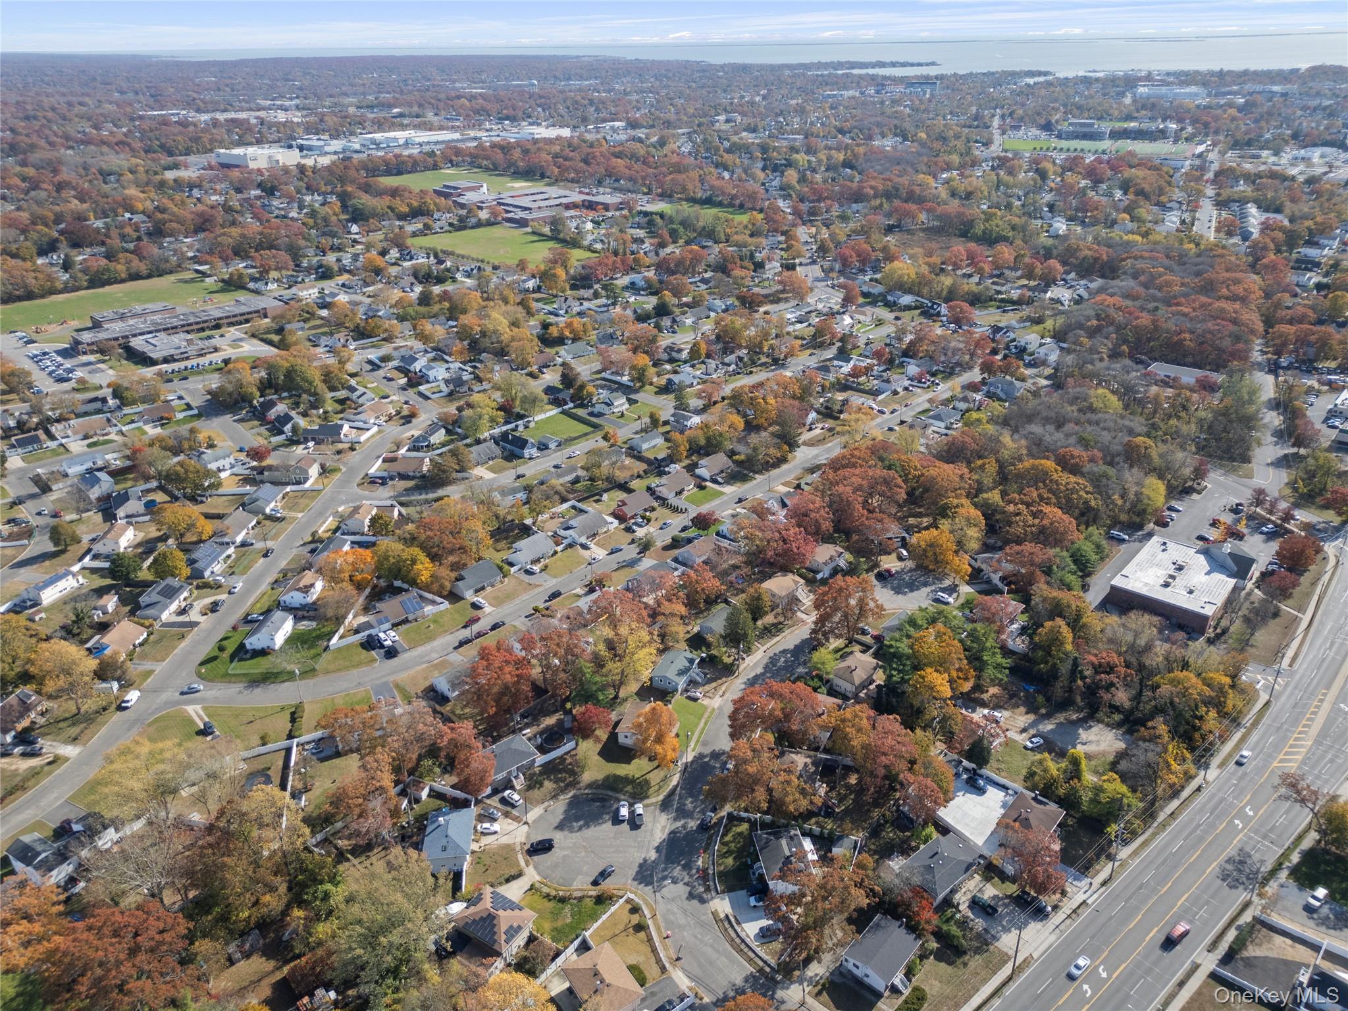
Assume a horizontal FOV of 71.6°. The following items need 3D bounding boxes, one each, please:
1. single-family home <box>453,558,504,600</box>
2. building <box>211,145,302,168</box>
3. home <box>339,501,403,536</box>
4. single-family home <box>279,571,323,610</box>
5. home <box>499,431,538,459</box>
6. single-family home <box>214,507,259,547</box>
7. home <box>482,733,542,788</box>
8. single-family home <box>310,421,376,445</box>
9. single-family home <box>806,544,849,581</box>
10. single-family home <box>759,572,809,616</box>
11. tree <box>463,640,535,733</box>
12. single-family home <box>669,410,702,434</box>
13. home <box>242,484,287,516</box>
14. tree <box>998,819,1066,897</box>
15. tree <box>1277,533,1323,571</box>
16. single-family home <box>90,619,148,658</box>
[{"bbox_3d":[-60.590,21.900,283.860,9.450,4.950,13.990,21,34,37],"label":"single-family home"},{"bbox_3d":[-572.150,-477.990,1283.100,99.540,16.340,68.640,21,34,37],"label":"building"},{"bbox_3d":[-106.940,4.130,319.180,8.400,5.600,13.500,2,27,5],"label":"home"},{"bbox_3d":[-111.530,24.370,279.590,8.460,5.740,11.470,0,27,1],"label":"single-family home"},{"bbox_3d":[-61.330,-24.180,370.580,14.500,7.000,7.000,21,34,36],"label":"home"},{"bbox_3d":[-146.432,6.942,309.351,10.000,4.800,15.000,0,27,2],"label":"single-family home"},{"bbox_3d":[-36.986,56.113,207.540,12.000,5.200,9.000,-20,32,-33],"label":"home"},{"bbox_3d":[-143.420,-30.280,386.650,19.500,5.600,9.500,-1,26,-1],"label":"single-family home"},{"bbox_3d":[47.440,15.240,292.780,7.440,5.940,11.330,20,33,35],"label":"single-family home"},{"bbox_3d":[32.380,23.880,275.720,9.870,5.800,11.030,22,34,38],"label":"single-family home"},{"bbox_3d":[-40.620,42.920,220.930,15.500,19.500,15.500,-1,26,0],"label":"tree"},{"bbox_3d":[4.820,-35.110,392.890,10.690,7.330,8.510,20,34,36],"label":"single-family home"},{"bbox_3d":[-146.620,-2.650,334.480,11.000,5.000,17.500,2,27,5],"label":"home"},{"bbox_3d":[66.910,66.850,175.470,11.600,14.500,11.600,-1,26,0],"label":"tree"},{"bbox_3d":[189.030,14.500,283.380,12.180,11.880,12.670,-1,27,0],"label":"tree"},{"bbox_3d":[-151.750,37.420,254.410,11.400,5.100,13.200,2,27,5],"label":"single-family home"}]

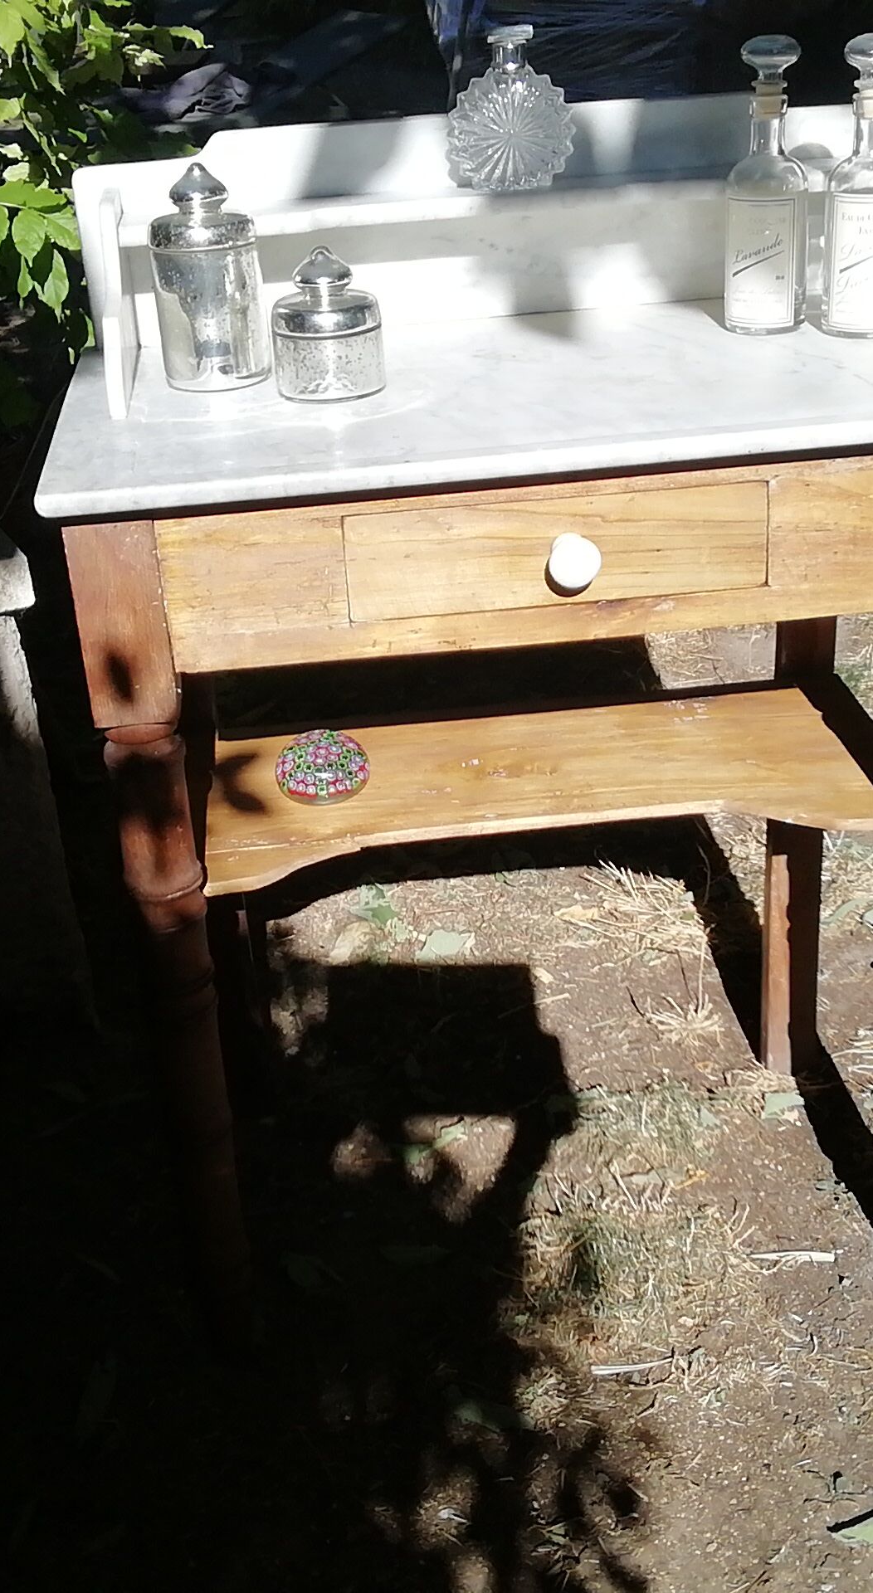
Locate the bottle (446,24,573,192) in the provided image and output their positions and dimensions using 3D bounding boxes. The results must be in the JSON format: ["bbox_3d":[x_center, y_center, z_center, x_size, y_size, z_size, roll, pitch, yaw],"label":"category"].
[{"bbox_3d":[0.058,-0.546,1.366,0.098,0.120,0.042,-6,28,-3],"label":"bottle"}]

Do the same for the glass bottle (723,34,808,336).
[{"bbox_3d":[0.255,-0.478,1.345,0.066,0.216,0.066,5,30,16],"label":"glass bottle"}]

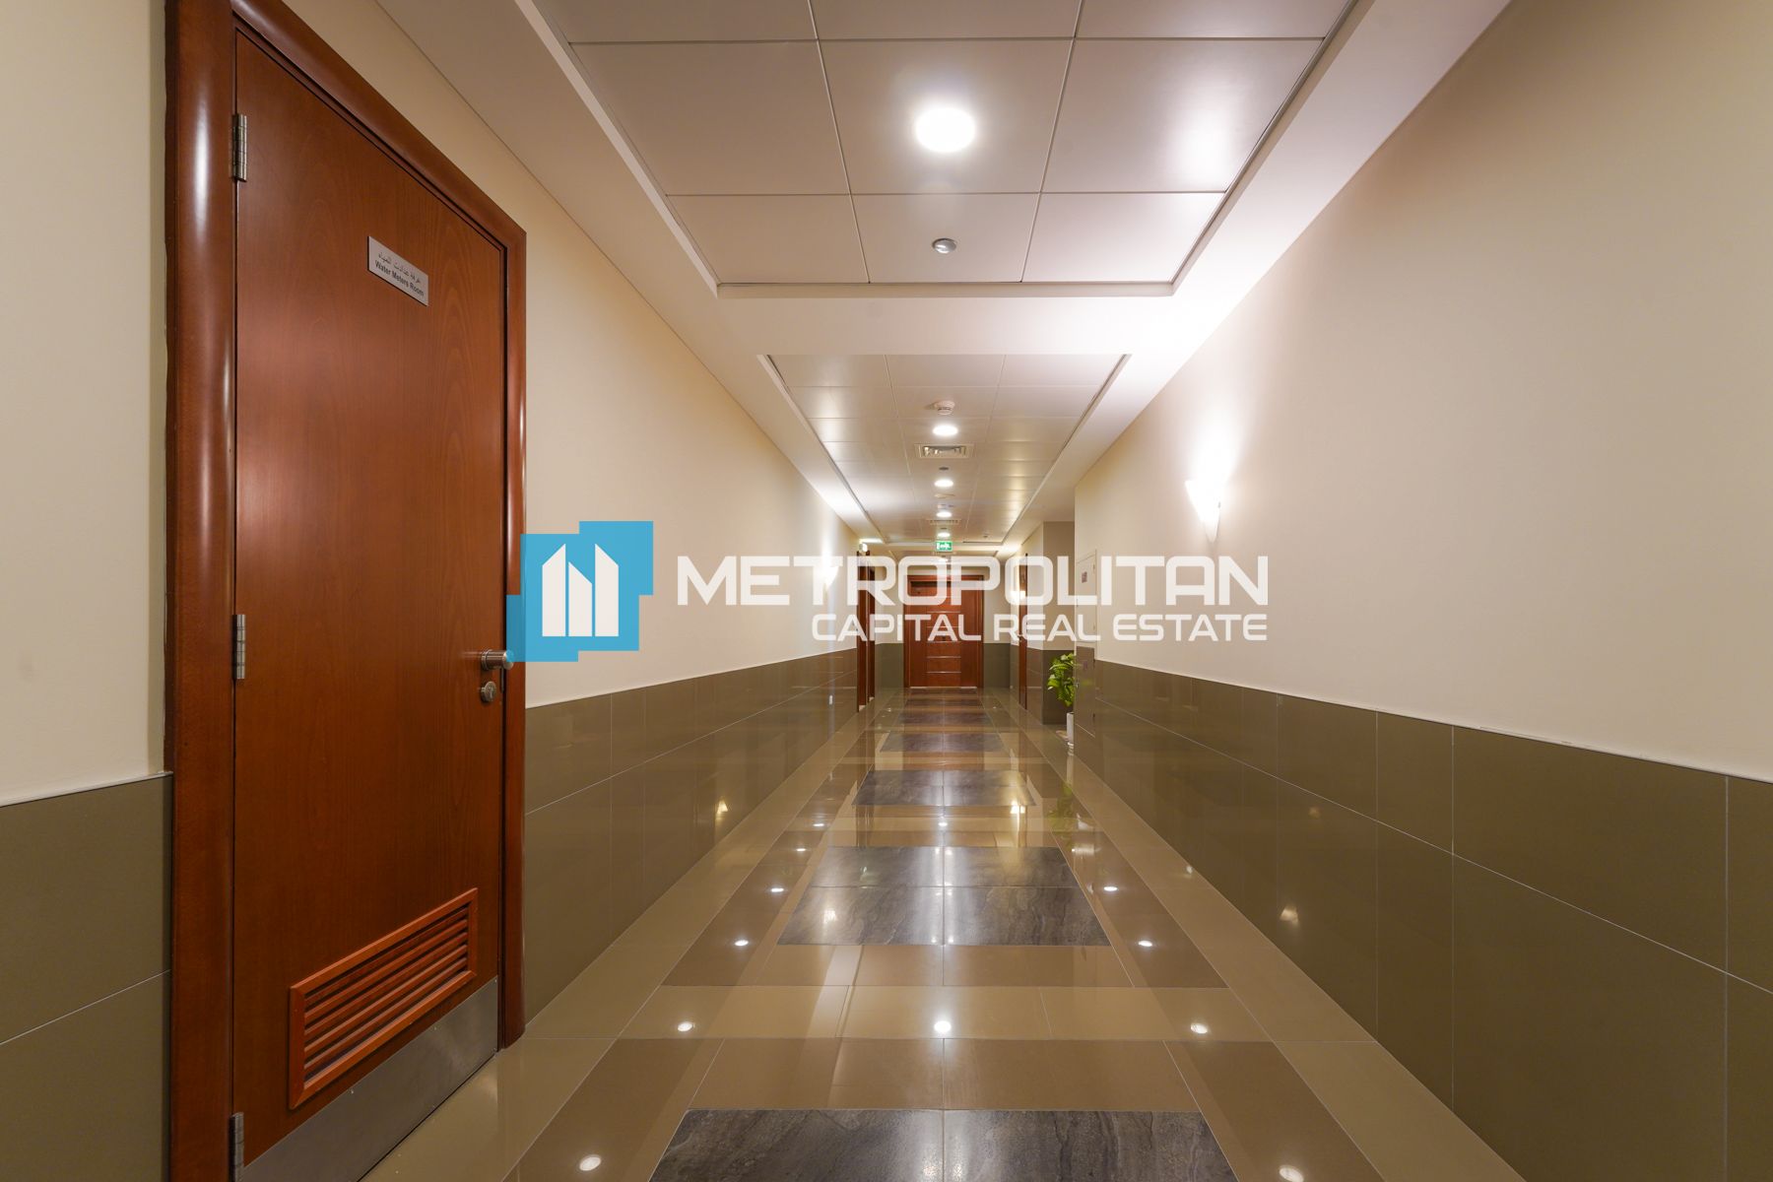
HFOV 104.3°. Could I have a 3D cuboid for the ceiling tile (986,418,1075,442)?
[{"bbox_3d":[0.994,-1.126,4.794,0.580,0.020,0.568,0,-4,2],"label":"ceiling tile"}]

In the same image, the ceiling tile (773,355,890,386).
[{"bbox_3d":[-0.288,-1.195,3.668,0.580,0.020,0.573,0,-4,2],"label":"ceiling tile"}]

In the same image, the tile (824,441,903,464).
[{"bbox_3d":[-0.156,-1.096,5.387,0.605,0.020,0.602,0,-2,3],"label":"tile"}]

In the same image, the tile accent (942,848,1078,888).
[{"bbox_3d":[0.590,1.369,3.410,0.611,0.020,0.588,0,-4,2],"label":"tile accent"}]

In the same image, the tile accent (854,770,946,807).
[{"bbox_3d":[0.128,1.466,5.160,0.606,0.012,1.227,0,-2,3],"label":"tile accent"}]

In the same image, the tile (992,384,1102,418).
[{"bbox_3d":[0.947,-1.161,4.232,0.580,0.020,0.562,0,-4,2],"label":"tile"}]

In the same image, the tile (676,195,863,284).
[{"bbox_3d":[-0.386,-1.267,2.498,0.580,0.020,0.565,0,-4,2],"label":"tile"}]

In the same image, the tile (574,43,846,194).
[{"bbox_3d":[-0.433,-1.302,1.931,0.580,0.020,0.575,0,-4,2],"label":"tile"}]

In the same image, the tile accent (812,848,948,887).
[{"bbox_3d":[-0.021,1.369,3.410,0.611,0.020,0.588,0,-4,2],"label":"tile accent"}]

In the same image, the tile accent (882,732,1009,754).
[{"bbox_3d":[0.606,1.606,7.271,1.221,0.020,1.245,0,-4,2],"label":"tile accent"}]

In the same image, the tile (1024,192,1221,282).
[{"bbox_3d":[0.812,-1.265,2.489,0.605,0.020,0.553,0,-2,3],"label":"tile"}]

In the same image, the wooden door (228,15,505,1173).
[{"bbox_3d":[-1.123,0.144,1.553,0.050,2.213,0.704,0,-2,4],"label":"wooden door"}]

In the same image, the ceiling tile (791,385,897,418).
[{"bbox_3d":[-0.251,-1.163,4.242,0.605,0.020,0.566,0,-2,3],"label":"ceiling tile"}]

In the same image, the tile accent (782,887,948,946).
[{"bbox_3d":[-0.067,1.330,2.832,0.606,0.012,0.577,0,-2,3],"label":"tile accent"}]

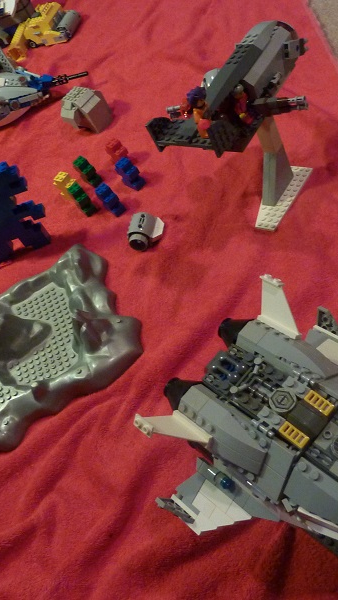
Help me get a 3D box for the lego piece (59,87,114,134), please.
[{"bbox_3d":[-0.129,-0.296,0.893,0.055,0.055,0.053,29,71,38],"label":"lego piece"}]

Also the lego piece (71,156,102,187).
[{"bbox_3d":[-0.117,-0.181,0.812,0.016,0.040,0.032,-46,50,-11],"label":"lego piece"}]

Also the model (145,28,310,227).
[{"bbox_3d":[0.093,-0.172,0.610,0.150,0.177,0.180,21,67,36],"label":"model"}]

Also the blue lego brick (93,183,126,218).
[{"bbox_3d":[-0.080,-0.134,0.758,0.016,0.040,0.032,-41,49,-8],"label":"blue lego brick"}]

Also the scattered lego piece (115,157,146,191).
[{"bbox_3d":[-0.053,-0.166,0.756,0.032,0.040,0.016,30,72,39],"label":"scattered lego piece"}]

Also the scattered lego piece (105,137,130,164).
[{"bbox_3d":[-0.070,-0.200,0.790,0.016,0.040,0.032,-45,49,-12],"label":"scattered lego piece"}]

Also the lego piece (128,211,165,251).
[{"bbox_3d":[-0.029,-0.082,0.691,0.041,0.026,0.041,-7,53,21],"label":"lego piece"}]

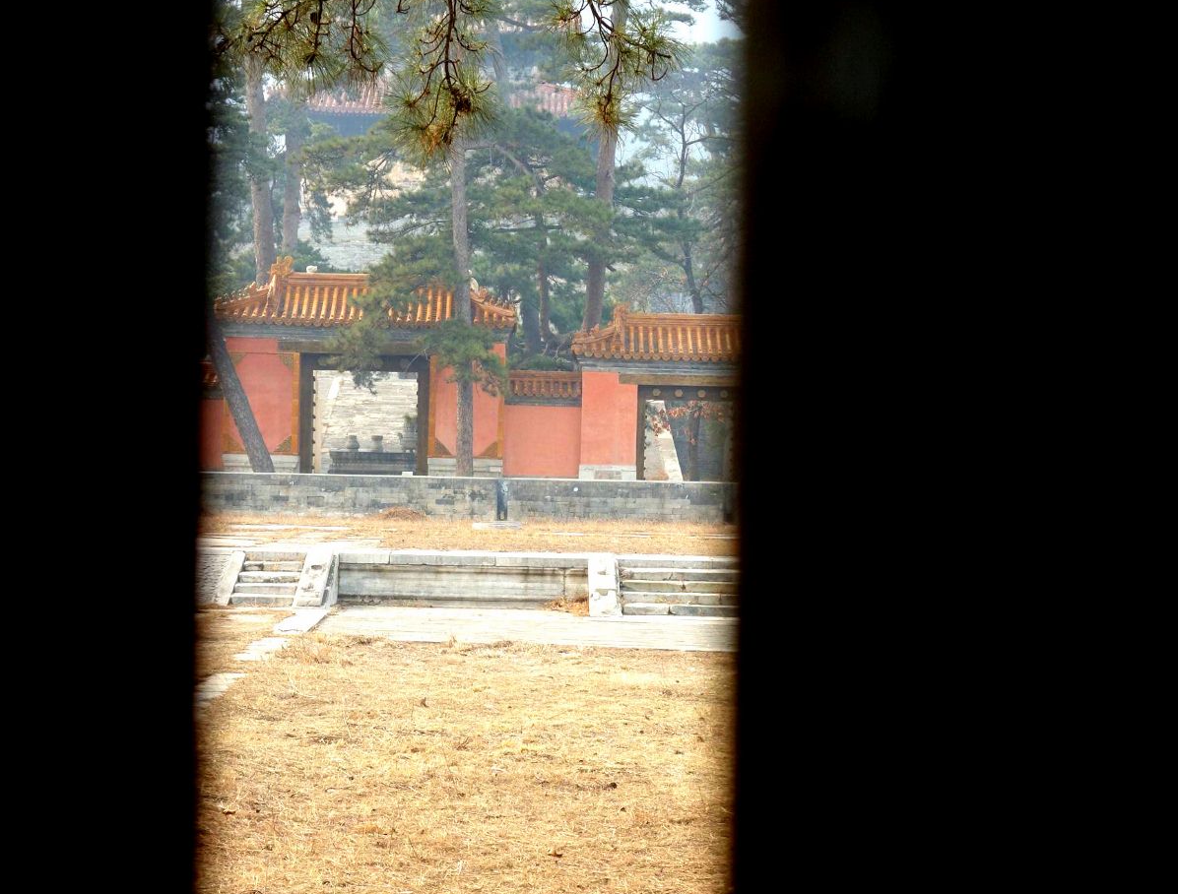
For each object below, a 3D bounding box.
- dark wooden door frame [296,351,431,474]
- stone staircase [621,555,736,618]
[{"bbox_3d":[-6.030,-0.740,65.000,3.500,3.600,0.320,1,0,-1],"label":"dark wooden door frame"},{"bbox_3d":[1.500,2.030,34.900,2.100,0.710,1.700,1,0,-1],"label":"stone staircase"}]

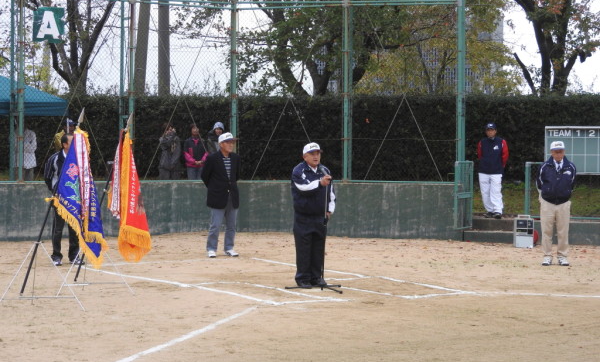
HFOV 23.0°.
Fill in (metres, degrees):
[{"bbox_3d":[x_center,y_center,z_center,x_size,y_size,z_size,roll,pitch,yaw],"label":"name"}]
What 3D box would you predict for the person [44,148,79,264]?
[{"bbox_3d":[-3.146,0.339,19.600,0.520,1.550,0.360,-1,2,-34],"label":"person"}]

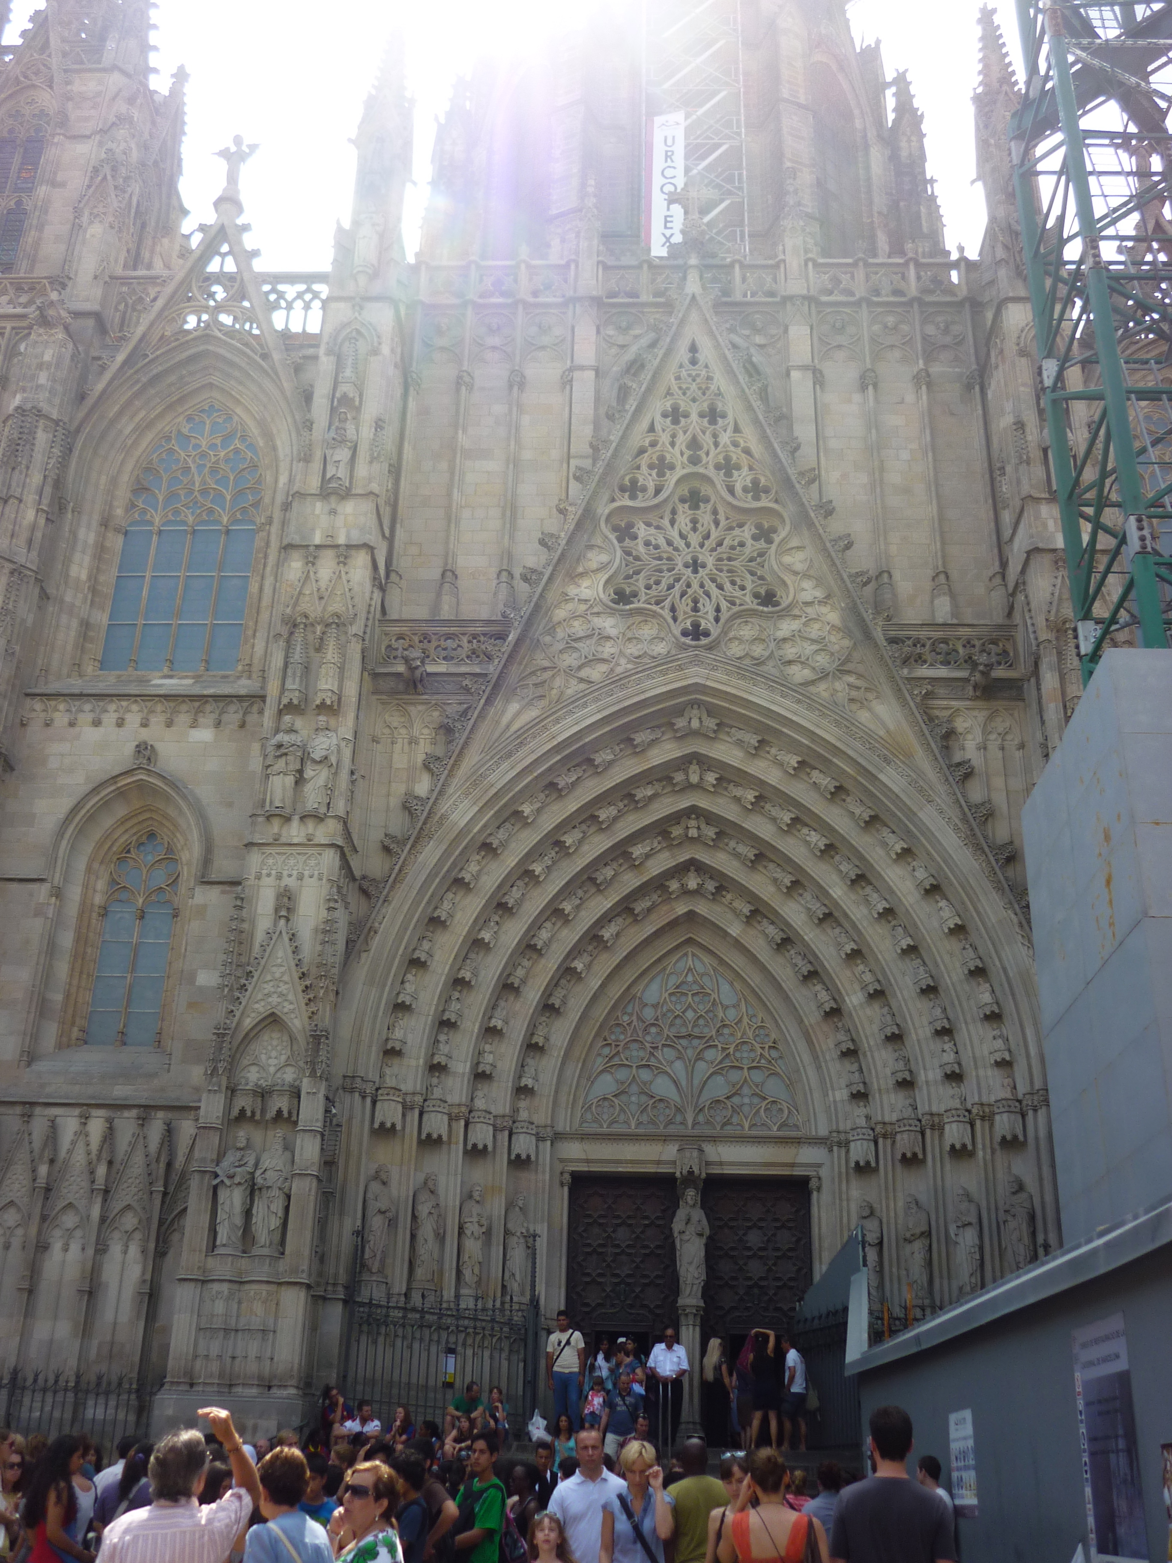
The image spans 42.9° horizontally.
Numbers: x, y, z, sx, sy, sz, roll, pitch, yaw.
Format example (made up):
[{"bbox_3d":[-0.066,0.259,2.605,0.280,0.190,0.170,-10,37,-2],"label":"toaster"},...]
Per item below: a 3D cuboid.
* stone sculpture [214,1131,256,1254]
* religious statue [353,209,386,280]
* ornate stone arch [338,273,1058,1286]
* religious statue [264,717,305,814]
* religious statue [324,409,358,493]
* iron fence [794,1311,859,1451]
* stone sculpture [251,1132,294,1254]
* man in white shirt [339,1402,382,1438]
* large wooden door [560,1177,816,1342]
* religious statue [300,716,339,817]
[{"bbox_3d":[-5.166,6.005,21.915,0.550,1.703,0.480,1,-25,2],"label":"stone sculpture"},{"bbox_3d":[-4.417,-10.937,30.314,0.540,1.631,0.480,1,-25,2],"label":"religious statue"},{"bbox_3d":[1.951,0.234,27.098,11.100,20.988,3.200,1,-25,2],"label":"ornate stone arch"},{"bbox_3d":[-5.046,-0.256,24.956,0.580,1.754,0.480,1,-25,2],"label":"religious statue"},{"bbox_3d":[-4.600,-6.218,27.955,0.520,1.821,0.480,1,-25,2],"label":"religious statue"},{"bbox_3d":[3.640,9.213,22.902,0.120,1.938,2.588,8,-26,-14],"label":"iron fence"},{"bbox_3d":[-4.606,6.000,21.899,0.540,1.702,0.480,1,-25,2],"label":"stone sculpture"},{"bbox_3d":[-3.027,8.969,20.041,0.600,1.180,0.780,1,-25,2],"label":"man in white shirt"},{"bbox_3d":[1.779,9.062,25.659,4.280,4.489,0.250,1,-25,2],"label":"large wooden door"},{"bbox_3d":[-4.451,-0.277,24.947,0.550,1.800,0.480,1,-25,2],"label":"religious statue"}]

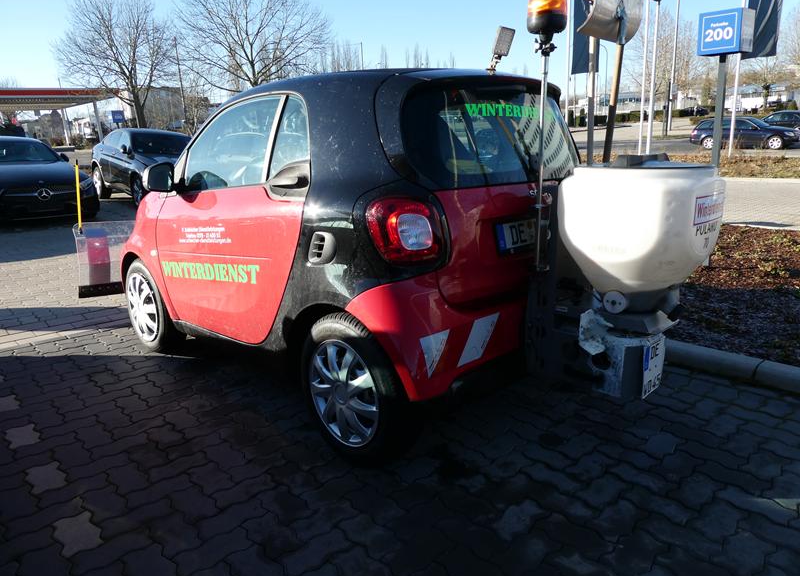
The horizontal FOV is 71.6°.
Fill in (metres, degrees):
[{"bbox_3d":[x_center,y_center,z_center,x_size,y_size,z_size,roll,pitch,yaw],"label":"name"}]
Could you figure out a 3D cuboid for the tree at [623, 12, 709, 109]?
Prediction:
[{"bbox_3d":[33.430,-27.964,68.563,10.850,11.140,9.980,-2,15,0],"label":"tree"}]

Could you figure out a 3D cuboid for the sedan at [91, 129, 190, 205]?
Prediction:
[{"bbox_3d":[-5.220,-2.650,11.880,1.840,1.480,4.720,-15,19,-39],"label":"sedan"}]

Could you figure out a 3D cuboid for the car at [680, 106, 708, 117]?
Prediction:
[{"bbox_3d":[40.323,-24.243,75.812,4.400,1.460,1.800,-5,15,-10],"label":"car"}]

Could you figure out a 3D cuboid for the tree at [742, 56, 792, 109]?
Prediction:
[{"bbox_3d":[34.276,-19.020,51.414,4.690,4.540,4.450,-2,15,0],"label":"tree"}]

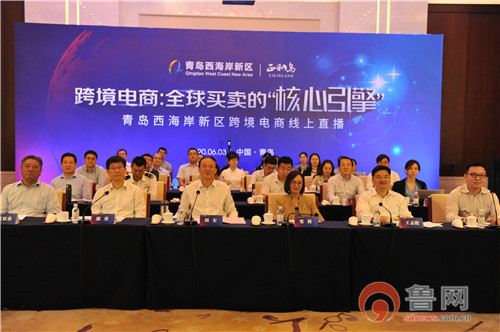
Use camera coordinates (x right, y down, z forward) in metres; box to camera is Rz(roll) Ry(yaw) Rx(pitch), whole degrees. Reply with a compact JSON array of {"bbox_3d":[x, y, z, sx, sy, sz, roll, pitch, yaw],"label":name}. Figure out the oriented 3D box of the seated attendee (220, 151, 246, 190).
[{"bbox_3d":[-0.246,0.449,9.287,0.450,1.308,0.760,1,3,-1],"label":"seated attendee"}]

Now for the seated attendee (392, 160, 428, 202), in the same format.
[{"bbox_3d":[2.006,0.568,7.800,0.500,1.265,0.750,1,3,3],"label":"seated attendee"}]

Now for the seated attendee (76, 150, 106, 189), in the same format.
[{"bbox_3d":[-2.389,0.429,9.230,0.490,1.304,0.760,1,3,-1],"label":"seated attendee"}]

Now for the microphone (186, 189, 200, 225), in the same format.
[{"bbox_3d":[-0.524,0.379,5.710,0.130,0.300,0.240,1,3,5],"label":"microphone"}]

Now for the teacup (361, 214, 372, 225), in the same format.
[{"bbox_3d":[1.055,0.496,5.707,0.108,0.085,0.108,1,3,-1],"label":"teacup"}]

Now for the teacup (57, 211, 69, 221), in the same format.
[{"bbox_3d":[-1.704,0.465,5.689,0.110,0.090,0.110,1,3,-1],"label":"teacup"}]

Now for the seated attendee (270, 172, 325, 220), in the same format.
[{"bbox_3d":[0.485,0.664,6.192,0.530,1.198,0.760,1,3,-1],"label":"seated attendee"}]

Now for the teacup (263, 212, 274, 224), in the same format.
[{"bbox_3d":[0.166,0.481,5.714,0.110,0.100,0.110,1,3,-1],"label":"teacup"}]

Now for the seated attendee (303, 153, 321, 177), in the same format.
[{"bbox_3d":[1.087,0.425,10.600,0.460,1.262,0.750,1,3,-1],"label":"seated attendee"}]

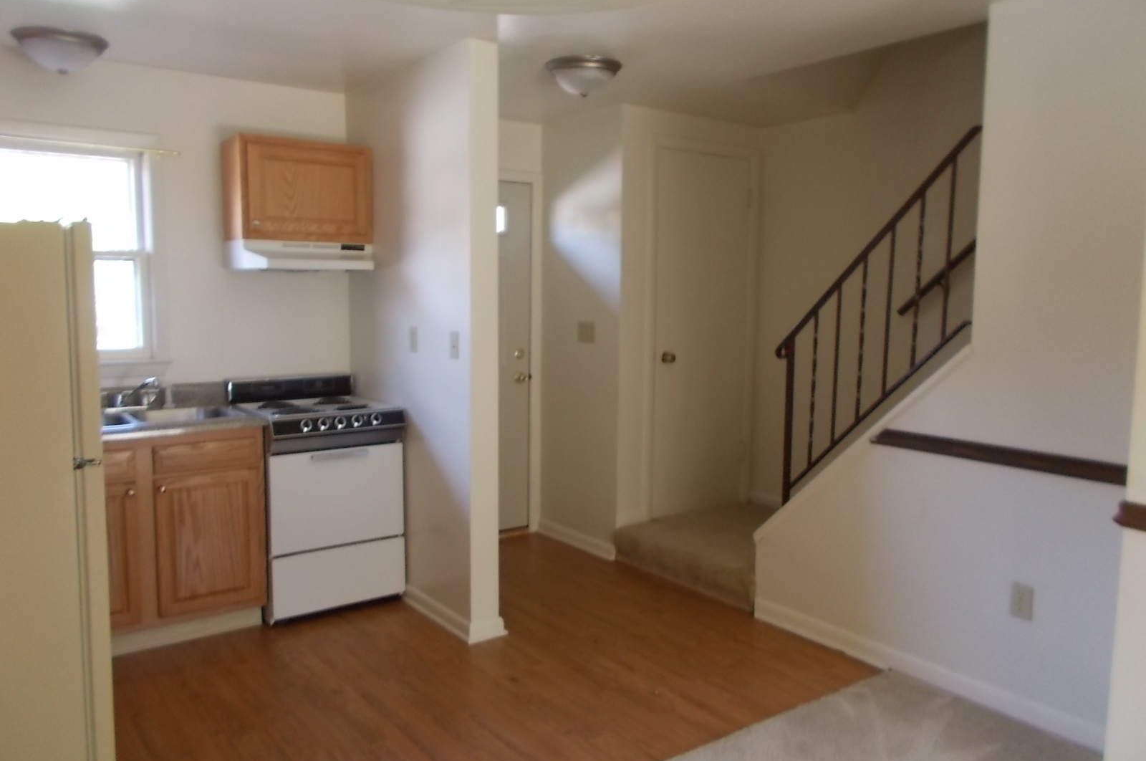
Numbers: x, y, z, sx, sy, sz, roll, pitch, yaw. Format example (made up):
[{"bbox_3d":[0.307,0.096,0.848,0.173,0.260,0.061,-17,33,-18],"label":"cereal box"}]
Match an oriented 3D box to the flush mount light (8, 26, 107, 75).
[{"bbox_3d":[-1.974,-1.264,3.321,0.326,0.128,0.326,-4,7,-37],"label":"flush mount light"}]

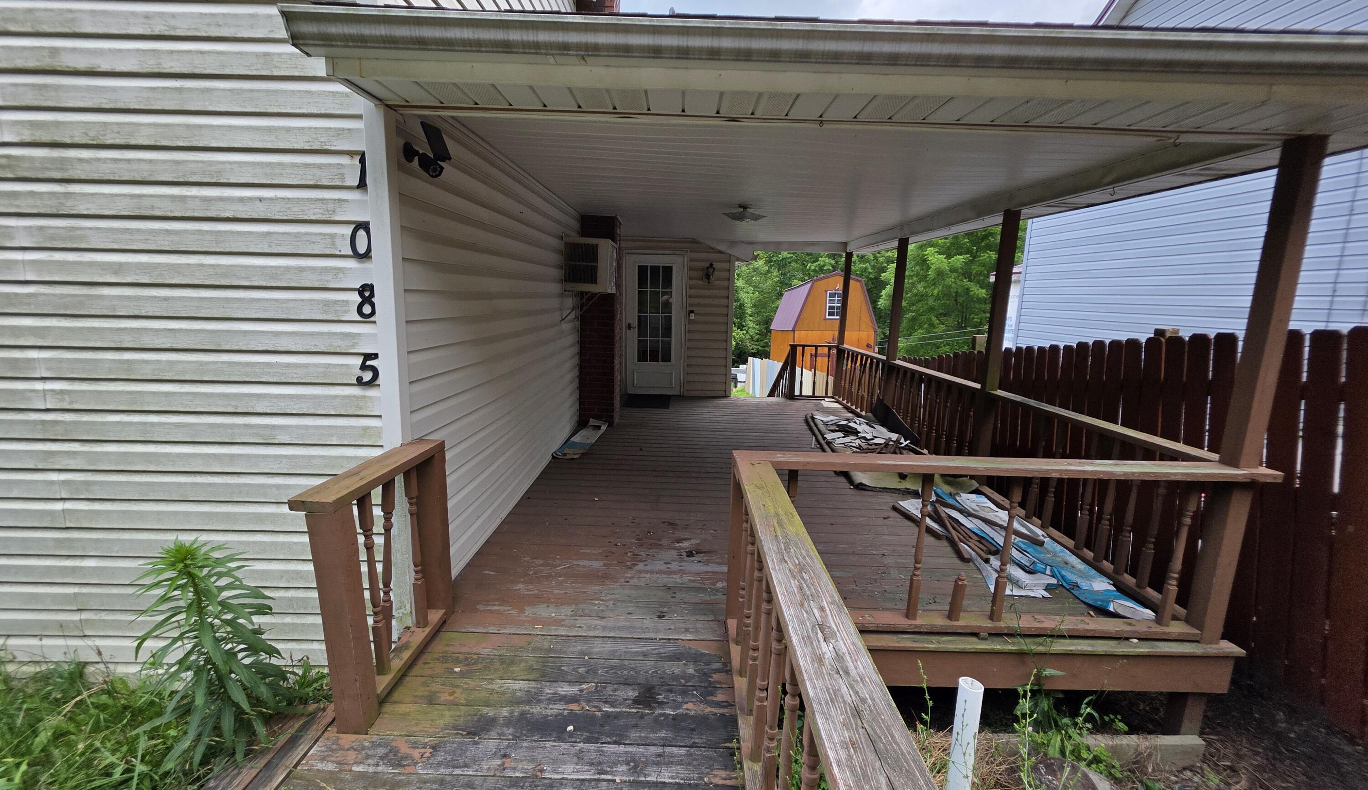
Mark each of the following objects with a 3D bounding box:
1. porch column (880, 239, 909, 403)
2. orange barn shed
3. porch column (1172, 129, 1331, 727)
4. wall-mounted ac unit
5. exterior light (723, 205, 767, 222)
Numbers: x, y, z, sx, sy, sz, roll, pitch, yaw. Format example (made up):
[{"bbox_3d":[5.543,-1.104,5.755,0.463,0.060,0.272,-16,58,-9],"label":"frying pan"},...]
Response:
[{"bbox_3d":[2.327,-0.624,5.715,0.088,2.160,0.088,1,11,0],"label":"porch column"},{"bbox_3d":[5.819,-2.939,22.788,3.300,4.600,5.900,2,11,1],"label":"orange barn shed"},{"bbox_3d":[2.379,0.311,2.218,0.088,2.630,0.090,0,11,0],"label":"porch column"},{"bbox_3d":[-0.938,-1.302,5.225,0.440,0.510,0.660,1,11,0],"label":"wall-mounted ac unit"},{"bbox_3d":[0.537,-1.608,4.542,0.350,0.130,0.350,1,11,0],"label":"exterior light"}]

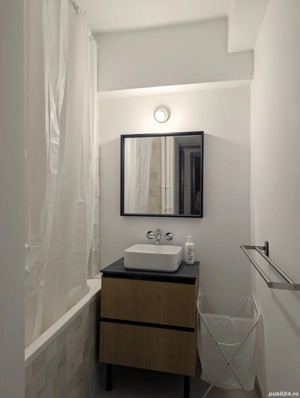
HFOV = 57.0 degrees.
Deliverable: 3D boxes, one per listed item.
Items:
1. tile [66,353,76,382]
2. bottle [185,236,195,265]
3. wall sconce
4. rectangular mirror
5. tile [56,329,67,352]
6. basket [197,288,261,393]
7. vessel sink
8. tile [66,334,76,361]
[{"bbox_3d":[-0.448,0.940,1.542,0.009,0.105,0.100,0,1,11],"label":"tile"},{"bbox_3d":[0.299,0.385,2.060,0.067,0.200,0.050,0,1,-9],"label":"bottle"},{"bbox_3d":[0.096,-0.648,2.127,0.123,0.123,0.080,0,1,11],"label":"wall sconce"},{"bbox_3d":[0.090,-0.183,2.159,0.648,0.647,0.035,0,1,11],"label":"rectangular mirror"},{"bbox_3d":[-0.467,0.741,1.442,0.009,0.072,0.100,0,1,11],"label":"tile"},{"bbox_3d":[0.509,0.977,1.852,0.372,0.617,0.391,0,1,11],"label":"basket"},{"bbox_3d":[0.041,0.426,2.022,0.380,0.115,0.315,0,1,13],"label":"vessel sink"},{"bbox_3d":[-0.448,0.829,1.541,0.009,0.105,0.100,0,1,11],"label":"tile"}]

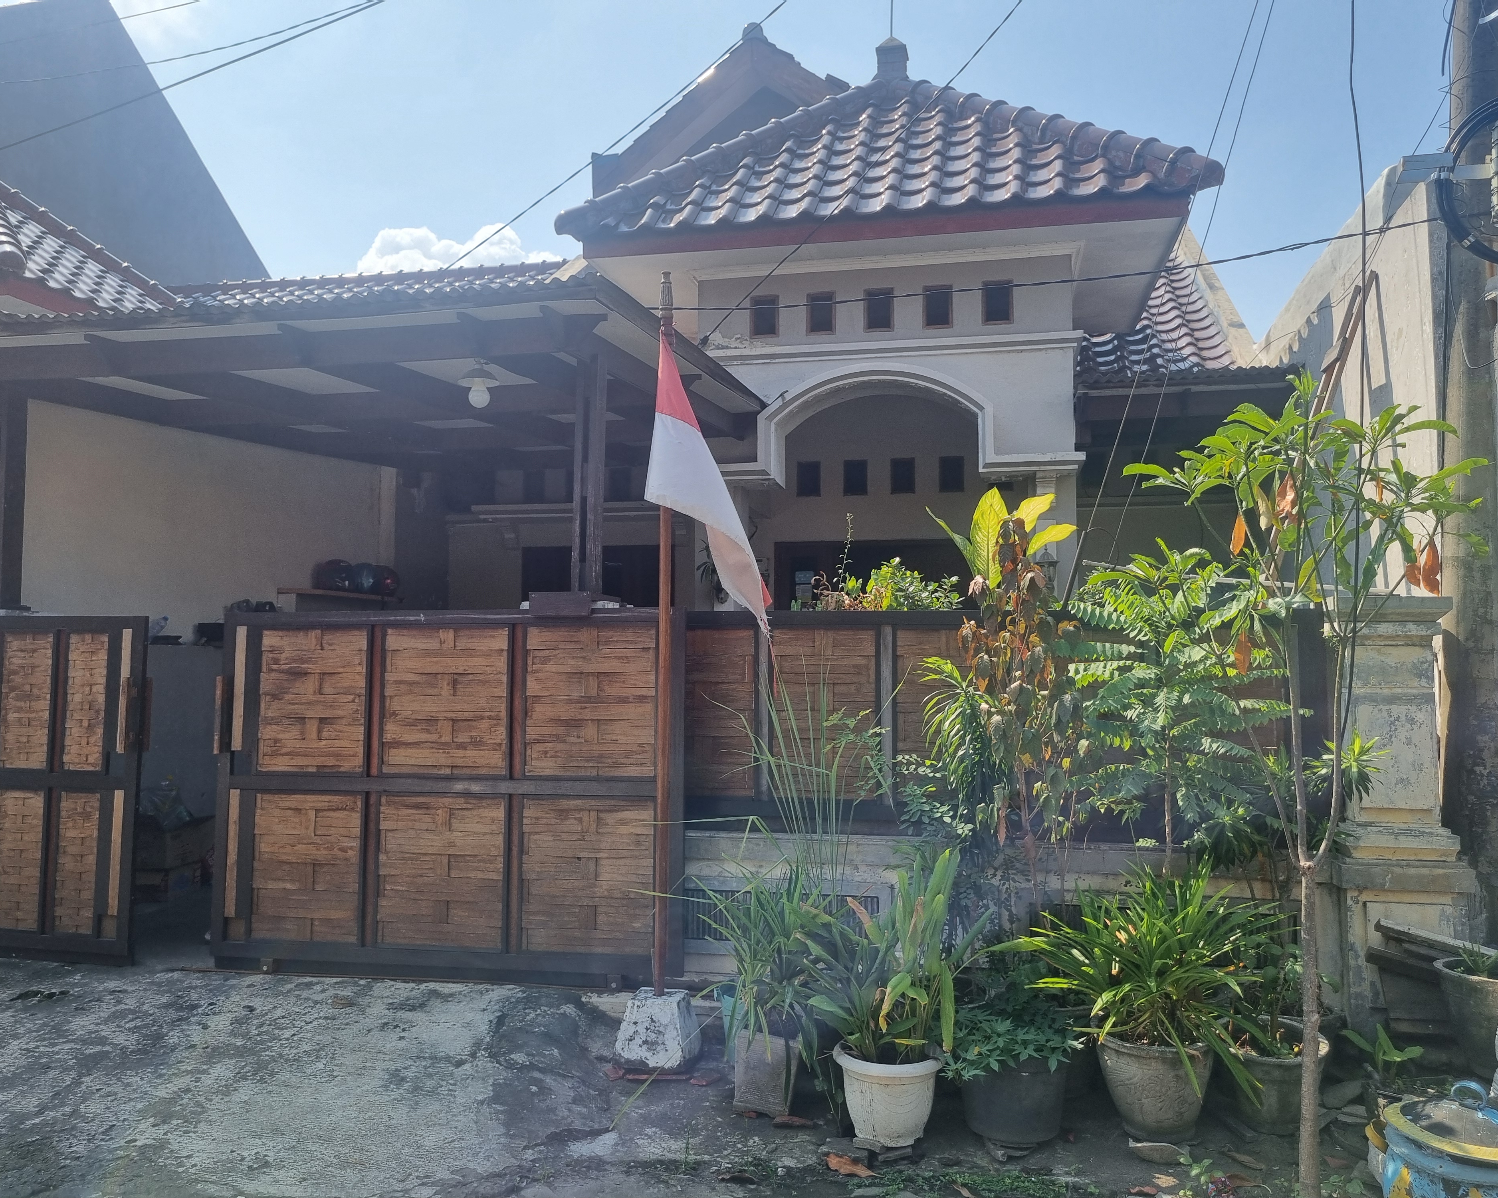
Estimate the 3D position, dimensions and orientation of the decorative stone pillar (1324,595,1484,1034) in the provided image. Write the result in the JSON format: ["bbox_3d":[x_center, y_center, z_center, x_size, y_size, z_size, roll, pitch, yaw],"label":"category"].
[{"bbox_3d":[2.630,0.863,4.812,0.500,1.765,0.500,0,-4,12],"label":"decorative stone pillar"}]

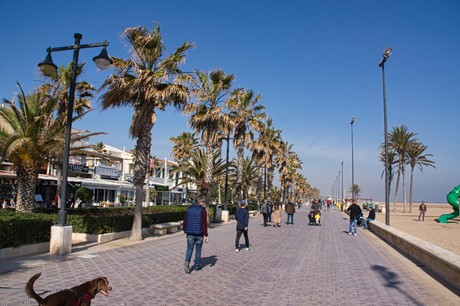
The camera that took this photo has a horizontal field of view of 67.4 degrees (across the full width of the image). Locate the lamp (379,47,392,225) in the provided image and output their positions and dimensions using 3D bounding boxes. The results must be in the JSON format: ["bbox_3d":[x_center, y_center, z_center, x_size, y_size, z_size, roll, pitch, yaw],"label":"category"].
[{"bbox_3d":[8.471,-0.647,18.774,0.420,9.900,1.200,-1,-8,16],"label":"lamp"}]

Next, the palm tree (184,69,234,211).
[{"bbox_3d":[-1.306,-0.459,22.008,3.450,10.015,3.450,-1,-8,15],"label":"palm tree"}]

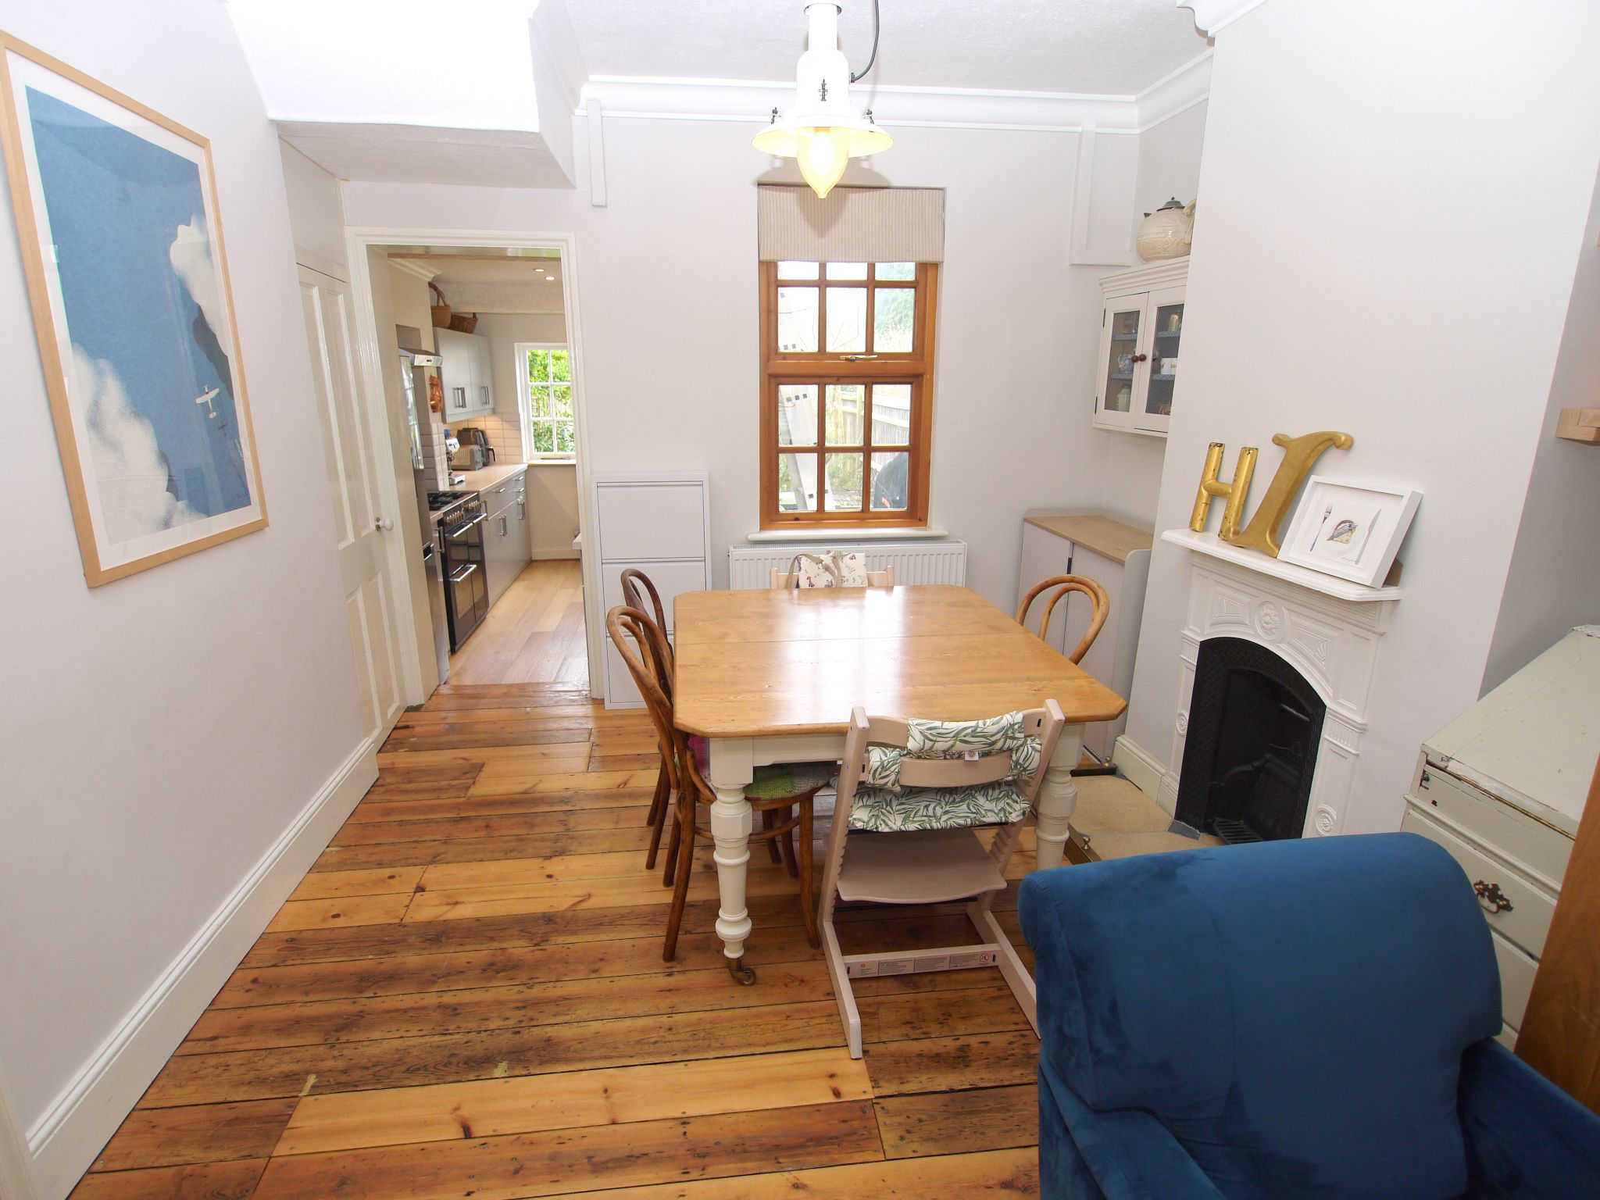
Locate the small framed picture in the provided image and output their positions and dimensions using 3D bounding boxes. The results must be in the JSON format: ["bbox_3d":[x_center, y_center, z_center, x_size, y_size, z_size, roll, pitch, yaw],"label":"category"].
[{"bbox_3d":[1.348,-0.174,2.053,0.030,0.229,0.296,13,12,-15],"label":"small framed picture"}]

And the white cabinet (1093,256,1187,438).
[{"bbox_3d":[1.417,-0.969,3.275,0.213,0.614,0.755,-2,16,-7],"label":"white cabinet"}]

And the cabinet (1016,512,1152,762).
[{"bbox_3d":[1.318,0.110,3.634,0.380,0.865,0.948,-2,16,-7],"label":"cabinet"}]

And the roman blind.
[{"bbox_3d":[0.229,-1.613,3.589,0.806,0.310,0.050,-2,15,-7],"label":"roman blind"}]

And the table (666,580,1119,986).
[{"bbox_3d":[0.172,0.474,2.510,1.045,0.740,1.240,-2,15,-7],"label":"table"}]

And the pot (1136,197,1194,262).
[{"bbox_3d":[1.416,-1.401,3.174,0.235,0.260,0.290,-6,17,-21],"label":"pot"}]

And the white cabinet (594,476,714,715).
[{"bbox_3d":[-0.648,-0.040,3.772,0.497,1.071,0.158,-2,16,-7],"label":"white cabinet"}]

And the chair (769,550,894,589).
[{"bbox_3d":[0.144,0.307,3.050,0.460,0.790,0.490,-2,16,-7],"label":"chair"}]

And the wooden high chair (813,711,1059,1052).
[{"bbox_3d":[0.324,0.584,2.044,0.460,0.790,0.490,-2,16,-7],"label":"wooden high chair"}]

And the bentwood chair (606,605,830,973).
[{"bbox_3d":[-0.204,0.461,2.249,0.540,0.905,0.410,-2,16,-9],"label":"bentwood chair"}]

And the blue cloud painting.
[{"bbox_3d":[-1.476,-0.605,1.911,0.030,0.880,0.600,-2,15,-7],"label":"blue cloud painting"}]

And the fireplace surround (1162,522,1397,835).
[{"bbox_3d":[1.311,0.359,2.470,0.160,0.990,0.840,-2,15,-7],"label":"fireplace surround"}]

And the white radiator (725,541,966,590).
[{"bbox_3d":[0.225,0.025,3.915,1.100,0.600,0.100,-2,15,-7],"label":"white radiator"}]

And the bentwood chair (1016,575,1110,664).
[{"bbox_3d":[0.633,0.367,2.611,0.520,0.900,0.410,-4,15,-17],"label":"bentwood chair"}]

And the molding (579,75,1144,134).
[{"bbox_3d":[0.296,-2.007,3.381,2.346,0.105,0.075,-2,16,-7],"label":"molding"}]

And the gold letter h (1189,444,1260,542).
[{"bbox_3d":[1.324,-0.341,2.595,0.035,0.283,0.228,6,14,-9],"label":"gold letter h"}]

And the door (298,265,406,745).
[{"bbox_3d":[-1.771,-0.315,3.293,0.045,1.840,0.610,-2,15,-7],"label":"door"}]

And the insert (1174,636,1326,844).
[{"bbox_3d":[1.419,0.481,2.527,0.200,0.730,0.570,-2,15,-7],"label":"insert"}]

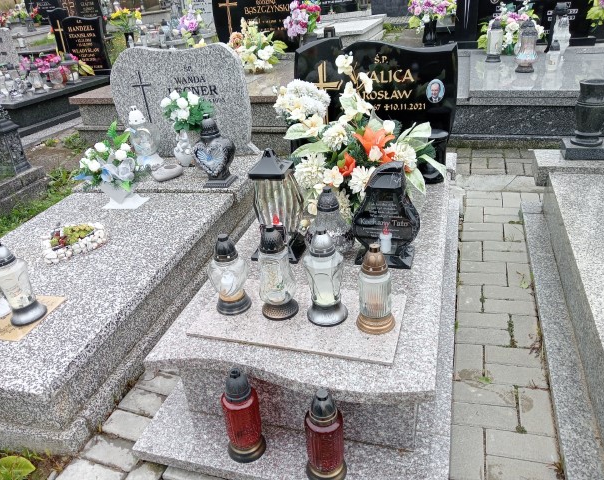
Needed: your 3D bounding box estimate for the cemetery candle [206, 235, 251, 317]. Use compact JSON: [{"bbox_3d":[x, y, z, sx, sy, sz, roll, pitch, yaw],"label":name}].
[{"bbox_3d":[-0.220,0.096,1.569,0.122,0.247,0.115,4,29,16],"label":"cemetery candle"}]

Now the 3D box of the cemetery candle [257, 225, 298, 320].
[{"bbox_3d":[-0.085,0.098,1.665,0.125,0.305,0.125,-5,28,2],"label":"cemetery candle"}]

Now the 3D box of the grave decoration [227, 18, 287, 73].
[{"bbox_3d":[-0.442,-1.898,5.032,0.530,0.420,0.400,3,29,17],"label":"grave decoration"}]

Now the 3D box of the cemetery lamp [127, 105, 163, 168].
[{"bbox_3d":[-0.964,-0.636,3.146,0.185,0.365,0.170,3,29,17],"label":"cemetery lamp"}]

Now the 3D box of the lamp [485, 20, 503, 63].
[{"bbox_3d":[1.562,-1.596,4.158,0.128,0.306,0.128,4,29,16],"label":"lamp"}]

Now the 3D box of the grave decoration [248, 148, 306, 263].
[{"bbox_3d":[-0.110,-0.146,2.027,0.205,0.435,0.180,3,29,17],"label":"grave decoration"}]

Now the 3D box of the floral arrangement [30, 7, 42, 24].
[{"bbox_3d":[-5.984,-5.041,11.600,0.270,0.380,0.250,4,29,16],"label":"floral arrangement"}]

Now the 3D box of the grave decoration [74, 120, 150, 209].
[{"bbox_3d":[-1.000,-0.392,2.681,0.320,0.418,0.254,1,28,17],"label":"grave decoration"}]

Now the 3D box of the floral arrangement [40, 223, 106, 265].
[{"bbox_3d":[-1.039,-0.009,2.331,0.296,0.066,0.226,-25,31,-30],"label":"floral arrangement"}]

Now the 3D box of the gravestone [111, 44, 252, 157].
[{"bbox_3d":[-0.740,-0.871,3.260,0.893,0.681,0.080,1,28,17],"label":"gravestone"}]

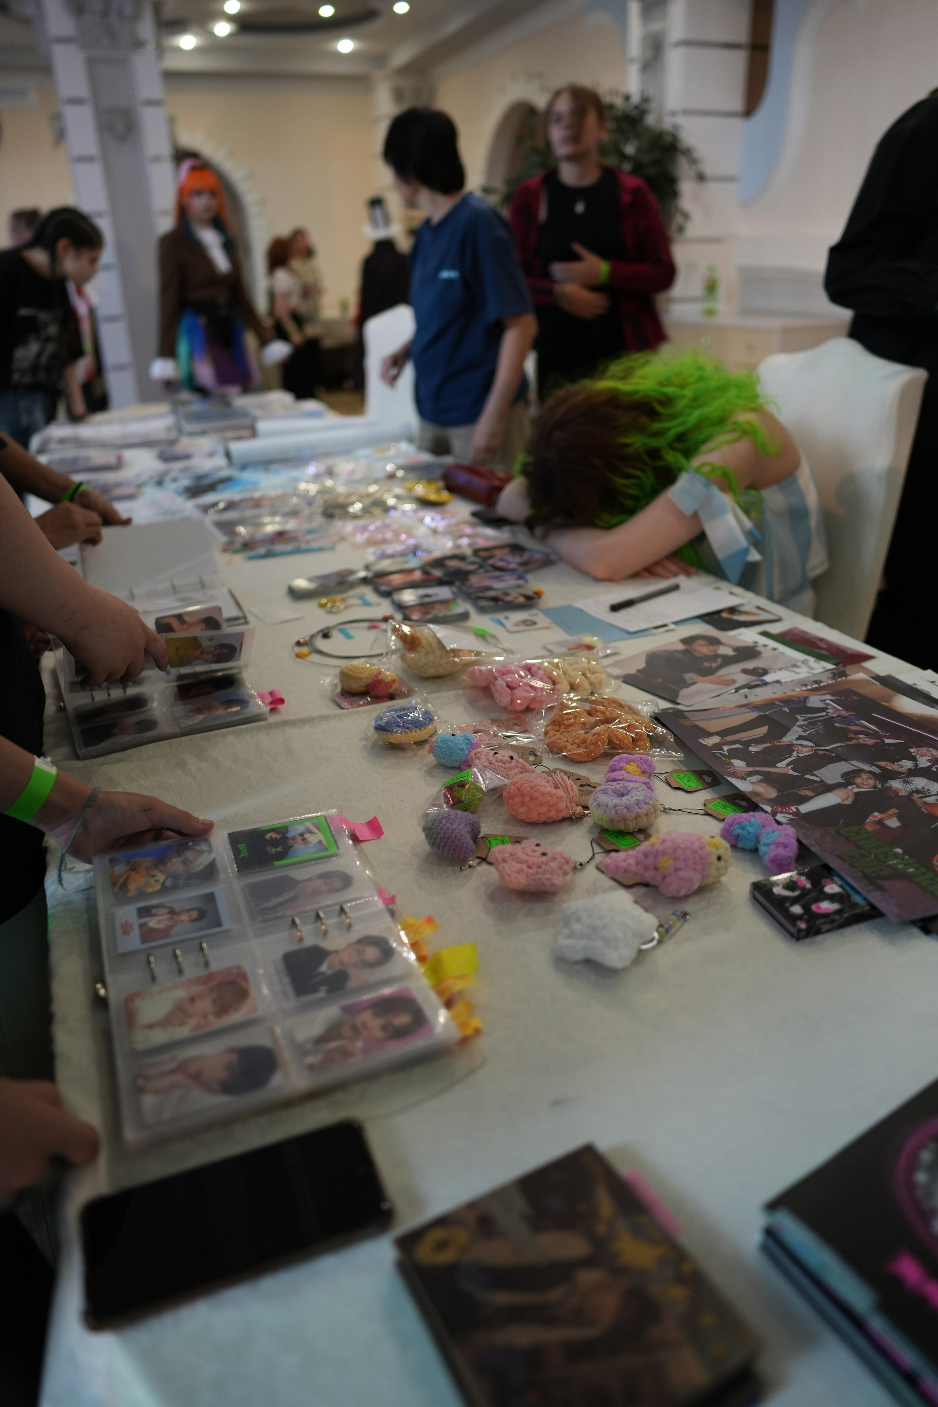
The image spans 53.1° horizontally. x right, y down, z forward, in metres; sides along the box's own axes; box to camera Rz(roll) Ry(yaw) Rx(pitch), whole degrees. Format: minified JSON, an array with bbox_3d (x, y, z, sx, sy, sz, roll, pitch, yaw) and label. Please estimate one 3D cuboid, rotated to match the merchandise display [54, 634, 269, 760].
[{"bbox_3d":[-0.397,-0.029,1.189,0.210,0.040,0.315,-12,26,-22],"label":"merchandise display"}]

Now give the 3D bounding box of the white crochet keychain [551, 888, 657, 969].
[{"bbox_3d":[0.110,0.183,0.753,0.084,0.034,0.076,-2,25,0],"label":"white crochet keychain"}]

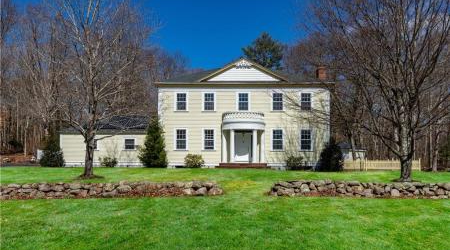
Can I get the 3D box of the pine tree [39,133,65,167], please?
[{"bbox_3d":[-13.400,1.970,27.000,2.000,2.650,2.000,0,0,0],"label":"pine tree"}]

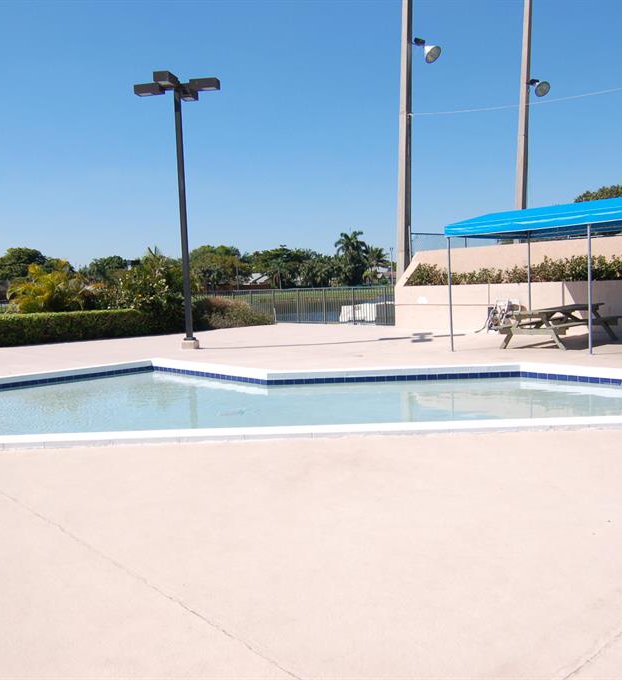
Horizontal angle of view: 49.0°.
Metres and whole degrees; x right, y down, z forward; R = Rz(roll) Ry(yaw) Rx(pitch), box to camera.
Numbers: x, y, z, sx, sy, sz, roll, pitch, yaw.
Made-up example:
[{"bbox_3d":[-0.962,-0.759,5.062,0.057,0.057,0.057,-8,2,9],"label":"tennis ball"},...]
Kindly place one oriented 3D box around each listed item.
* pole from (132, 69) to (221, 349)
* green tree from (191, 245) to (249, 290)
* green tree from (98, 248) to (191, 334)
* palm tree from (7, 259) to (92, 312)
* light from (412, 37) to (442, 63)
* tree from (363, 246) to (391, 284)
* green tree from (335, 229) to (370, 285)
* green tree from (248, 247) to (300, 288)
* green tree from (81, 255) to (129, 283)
[{"bbox_3d":[-3.105,-3.047,16.731,1.950,6.470,1.950,-1,5,13],"label":"pole"},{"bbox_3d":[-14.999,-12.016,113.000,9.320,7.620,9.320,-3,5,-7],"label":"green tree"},{"bbox_3d":[-5.664,-1.635,23.204,2.970,2.960,2.670,-3,5,-13],"label":"green tree"},{"bbox_3d":[-8.650,-1.347,22.638,2.700,2.710,2.700,-4,5,-21],"label":"palm tree"},{"bbox_3d":[3.679,-9.197,21.622,0.900,0.800,0.650,1,6,30],"label":"light"},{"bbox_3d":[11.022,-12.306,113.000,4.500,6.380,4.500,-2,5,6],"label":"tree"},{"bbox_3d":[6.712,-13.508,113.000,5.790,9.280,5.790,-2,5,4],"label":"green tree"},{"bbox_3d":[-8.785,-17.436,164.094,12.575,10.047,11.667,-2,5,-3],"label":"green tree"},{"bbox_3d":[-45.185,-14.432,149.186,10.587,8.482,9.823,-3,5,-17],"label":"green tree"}]

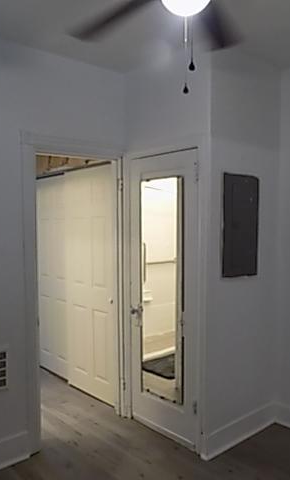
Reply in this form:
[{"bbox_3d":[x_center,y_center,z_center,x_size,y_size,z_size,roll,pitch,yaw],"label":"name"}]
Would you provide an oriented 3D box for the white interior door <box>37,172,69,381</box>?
[{"bbox_3d":[-0.926,0.360,4.389,0.040,2.020,0.750,-3,4,-41],"label":"white interior door"}]

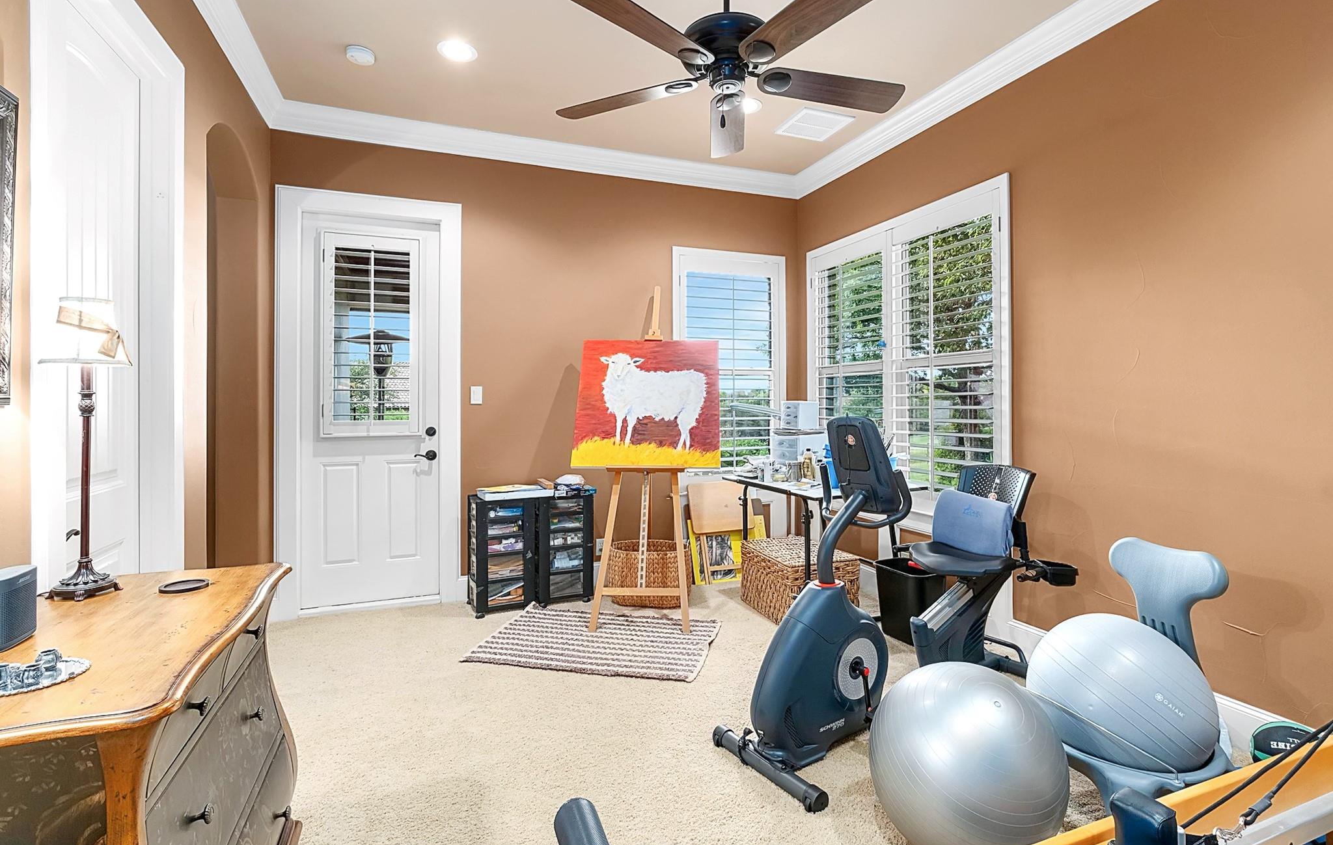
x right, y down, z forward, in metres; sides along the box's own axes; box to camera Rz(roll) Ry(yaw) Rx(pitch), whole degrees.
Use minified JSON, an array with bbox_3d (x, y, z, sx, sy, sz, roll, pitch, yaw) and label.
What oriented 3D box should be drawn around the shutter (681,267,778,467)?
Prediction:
[{"bbox_3d":[0.484,-0.393,4.782,0.794,1.500,0.060,0,2,-20],"label":"shutter"}]

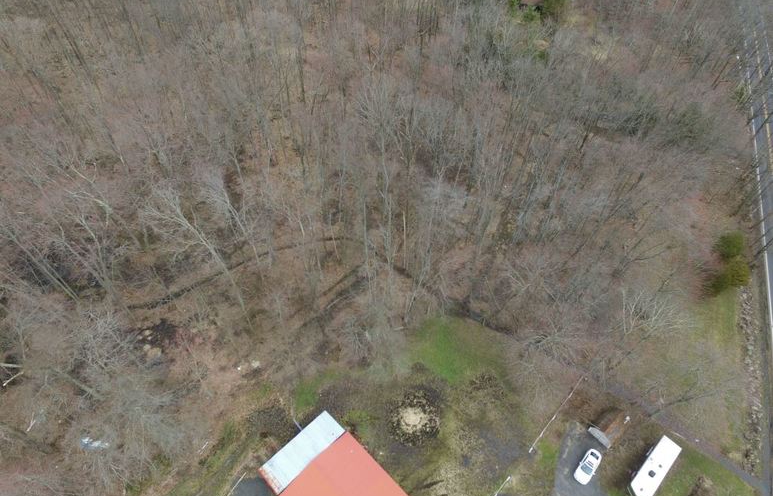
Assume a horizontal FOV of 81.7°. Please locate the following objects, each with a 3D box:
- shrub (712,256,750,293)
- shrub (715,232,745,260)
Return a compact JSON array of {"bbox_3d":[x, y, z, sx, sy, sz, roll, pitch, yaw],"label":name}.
[{"bbox_3d":[57.000,4.400,73.900,4.890,6.470,4.890,0,50,0],"label":"shrub"},{"bbox_3d":[60.400,-0.200,78.700,4.070,5.350,4.070,0,50,0],"label":"shrub"}]

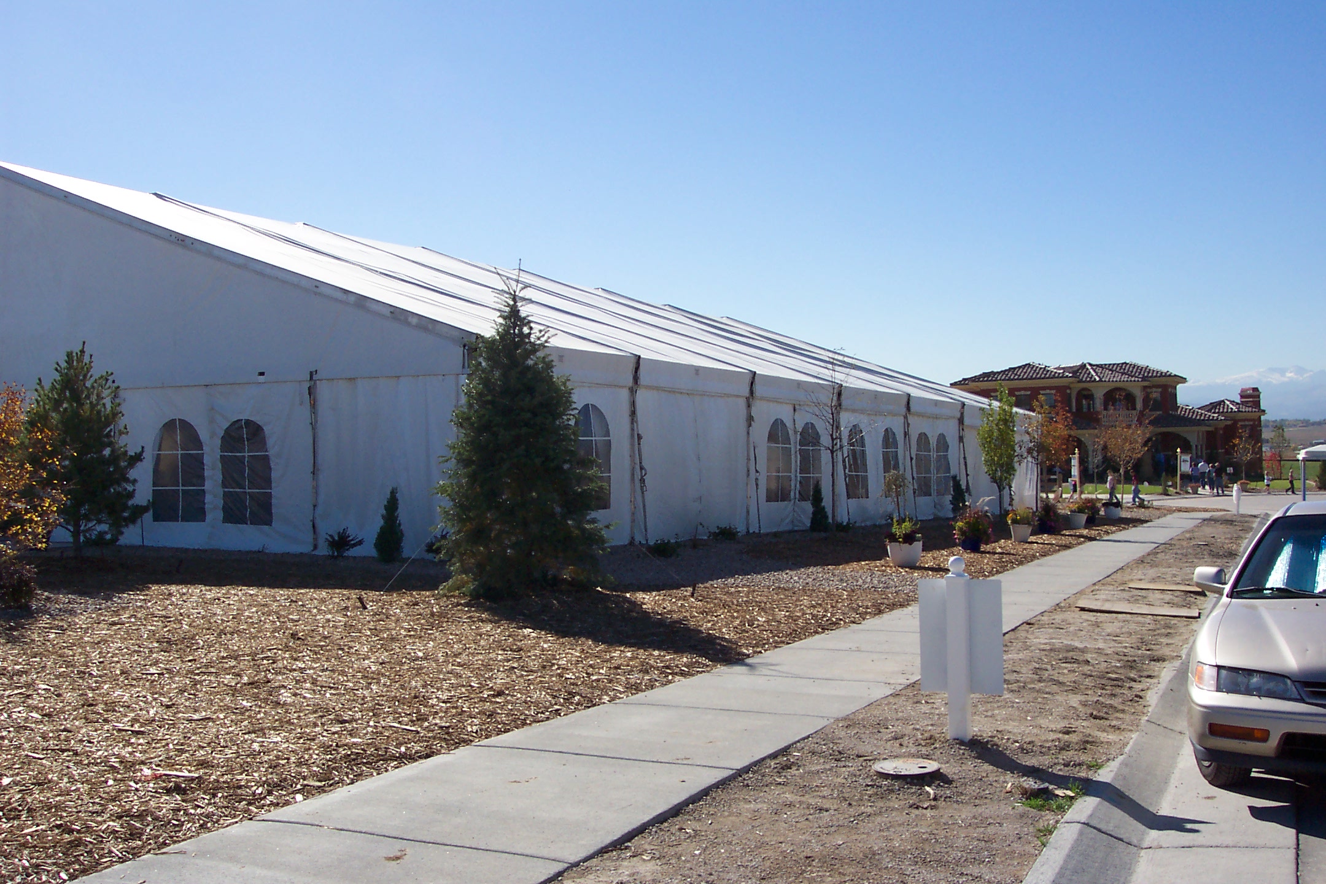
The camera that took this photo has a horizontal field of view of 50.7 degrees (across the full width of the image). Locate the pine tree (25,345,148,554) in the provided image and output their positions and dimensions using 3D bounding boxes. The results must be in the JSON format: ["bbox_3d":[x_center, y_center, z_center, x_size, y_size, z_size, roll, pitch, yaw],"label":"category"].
[{"bbox_3d":[-9.219,0.133,22.400,1.950,3.400,1.950,0,-1,25],"label":"pine tree"}]

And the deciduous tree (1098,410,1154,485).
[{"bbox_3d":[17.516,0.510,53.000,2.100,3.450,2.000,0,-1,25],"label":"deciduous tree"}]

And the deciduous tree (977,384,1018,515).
[{"bbox_3d":[10.488,0.211,43.800,1.300,4.100,1.300,0,-1,25],"label":"deciduous tree"}]

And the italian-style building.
[{"bbox_3d":[30.840,-1.500,97.000,19.000,8.400,14.000,-1,-1,31],"label":"italian-style building"}]

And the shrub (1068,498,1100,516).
[{"bbox_3d":[10.531,1.633,35.000,0.750,0.480,0.650,0,-1,25],"label":"shrub"}]

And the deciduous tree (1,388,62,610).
[{"bbox_3d":[-7.208,0.589,15.300,1.400,2.450,1.400,0,-1,25],"label":"deciduous tree"}]

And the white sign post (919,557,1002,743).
[{"bbox_3d":[1.613,1.125,7.580,0.480,1.000,0.130,0,-1,22],"label":"white sign post"}]

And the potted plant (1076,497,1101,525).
[{"bbox_3d":[11.074,1.792,36.400,0.660,0.740,0.660,0,-1,25],"label":"potted plant"}]

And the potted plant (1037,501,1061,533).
[{"bbox_3d":[8.630,1.680,31.300,0.570,0.770,0.570,0,-1,25],"label":"potted plant"}]

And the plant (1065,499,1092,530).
[{"bbox_3d":[10.045,1.764,33.800,0.620,0.760,0.620,0,-1,25],"label":"plant"}]

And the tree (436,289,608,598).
[{"bbox_3d":[-1.651,-0.049,16.400,2.000,3.700,2.000,0,-1,0],"label":"tree"}]

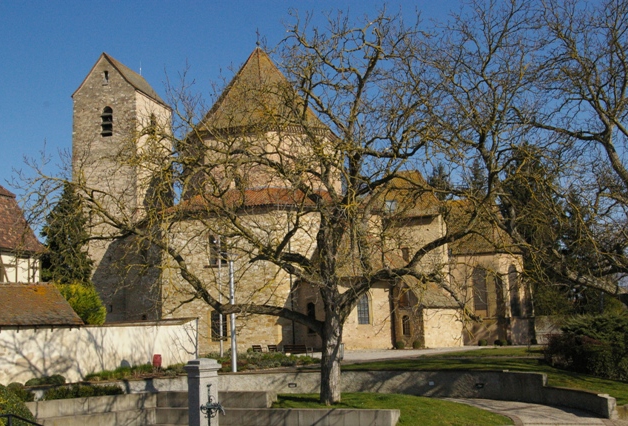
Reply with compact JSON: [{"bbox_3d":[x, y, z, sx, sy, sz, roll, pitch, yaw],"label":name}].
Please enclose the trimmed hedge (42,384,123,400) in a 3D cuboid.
[{"bbox_3d":[-7.812,6.134,27.700,2.650,0.460,0.500,2,-9,-26],"label":"trimmed hedge"}]

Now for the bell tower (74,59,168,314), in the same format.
[{"bbox_3d":[-16.129,-0.619,69.279,6.100,24.750,6.500,-4,-8,16],"label":"bell tower"}]

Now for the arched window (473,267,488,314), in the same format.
[{"bbox_3d":[11.694,5.443,57.400,1.020,3.450,0.300,-4,-8,16],"label":"arched window"}]

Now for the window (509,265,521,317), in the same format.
[{"bbox_3d":[14.145,5.483,57.600,1.000,3.600,0.300,2,-9,-29],"label":"window"}]

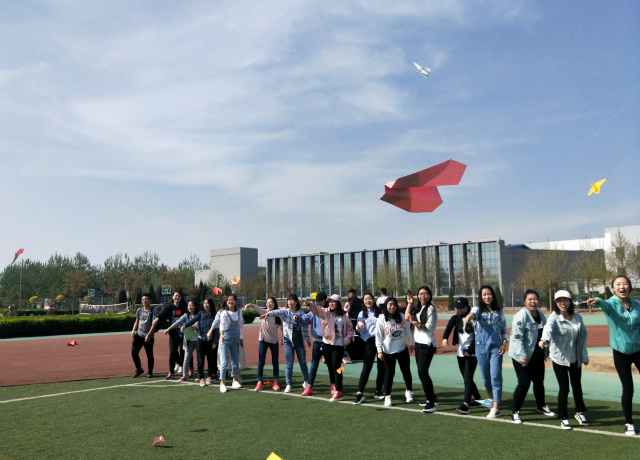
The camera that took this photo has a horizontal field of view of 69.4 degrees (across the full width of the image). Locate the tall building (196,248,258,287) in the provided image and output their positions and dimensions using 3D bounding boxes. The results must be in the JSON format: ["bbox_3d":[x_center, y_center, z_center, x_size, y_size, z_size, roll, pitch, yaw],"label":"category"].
[{"bbox_3d":[-27.610,14.980,138.190,18.570,17.270,9.010,-7,-11,32],"label":"tall building"}]

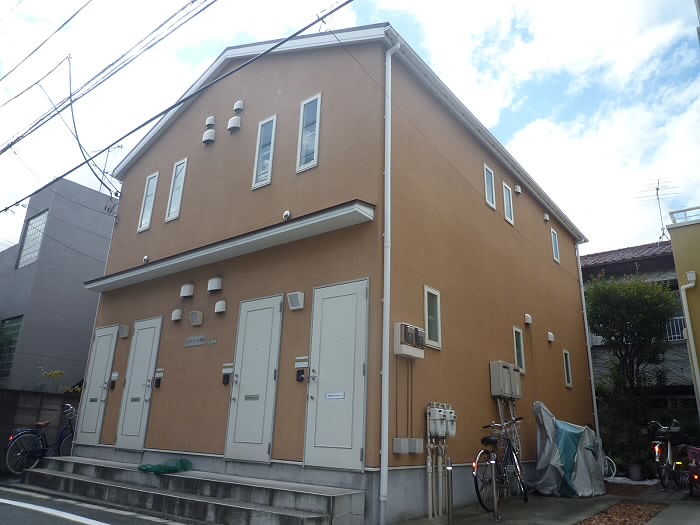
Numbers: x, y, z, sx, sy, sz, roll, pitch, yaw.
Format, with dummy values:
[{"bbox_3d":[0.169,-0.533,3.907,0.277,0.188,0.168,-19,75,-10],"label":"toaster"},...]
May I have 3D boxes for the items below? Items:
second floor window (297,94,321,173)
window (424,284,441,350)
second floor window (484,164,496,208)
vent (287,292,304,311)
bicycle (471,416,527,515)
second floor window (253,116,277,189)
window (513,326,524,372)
[{"bbox_3d":[-0.566,-1.820,7.080,0.374,1.174,0.080,-12,-23,36],"label":"second floor window"},{"bbox_3d":[1.036,0.683,6.233,0.090,0.752,0.391,-12,-23,36],"label":"window"},{"bbox_3d":[2.415,-1.304,8.706,0.080,0.745,0.377,-12,-23,36],"label":"second floor window"},{"bbox_3d":[-0.671,0.488,6.275,0.185,0.200,0.100,-12,-23,36],"label":"vent"},{"bbox_3d":[1.879,2.476,6.304,0.570,1.040,1.800,-12,-23,36],"label":"bicycle"},{"bbox_3d":[-1.284,-1.666,7.622,0.389,1.174,0.080,-12,-23,36],"label":"second floor window"},{"bbox_3d":[2.841,1.480,8.481,0.080,0.764,0.379,-12,-23,36],"label":"window"}]

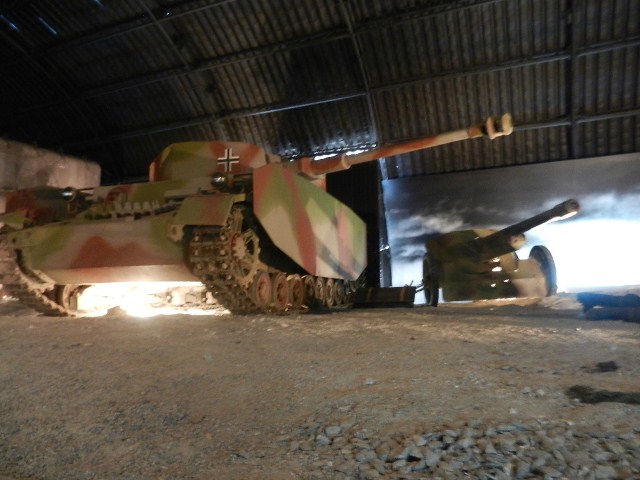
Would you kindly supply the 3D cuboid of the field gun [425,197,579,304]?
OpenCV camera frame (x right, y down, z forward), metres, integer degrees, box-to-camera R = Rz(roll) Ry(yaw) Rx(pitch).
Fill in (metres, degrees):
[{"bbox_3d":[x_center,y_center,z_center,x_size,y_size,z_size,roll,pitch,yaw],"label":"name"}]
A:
[{"bbox_3d":[2.660,0.390,7.950,2.100,1.400,4.400,-2,-6,-14],"label":"field gun"}]

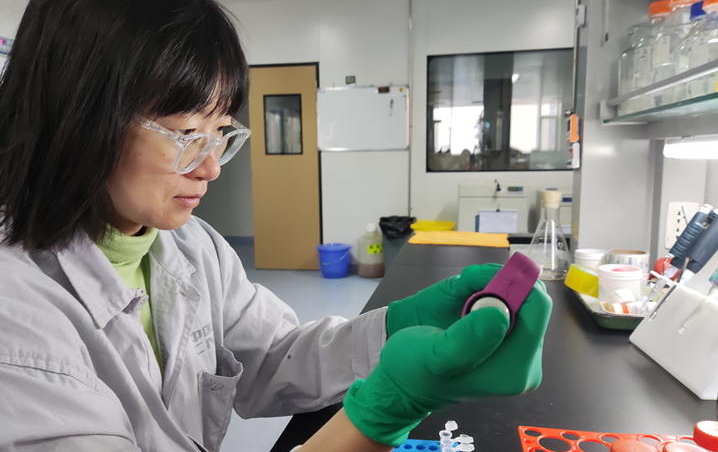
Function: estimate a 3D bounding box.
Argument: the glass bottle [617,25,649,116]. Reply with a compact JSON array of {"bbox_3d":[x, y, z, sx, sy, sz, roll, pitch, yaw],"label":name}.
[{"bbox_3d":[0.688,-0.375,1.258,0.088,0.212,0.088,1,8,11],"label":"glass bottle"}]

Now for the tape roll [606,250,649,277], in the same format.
[{"bbox_3d":[0.600,0.084,1.158,0.096,0.050,0.096,1,8,11],"label":"tape roll"}]

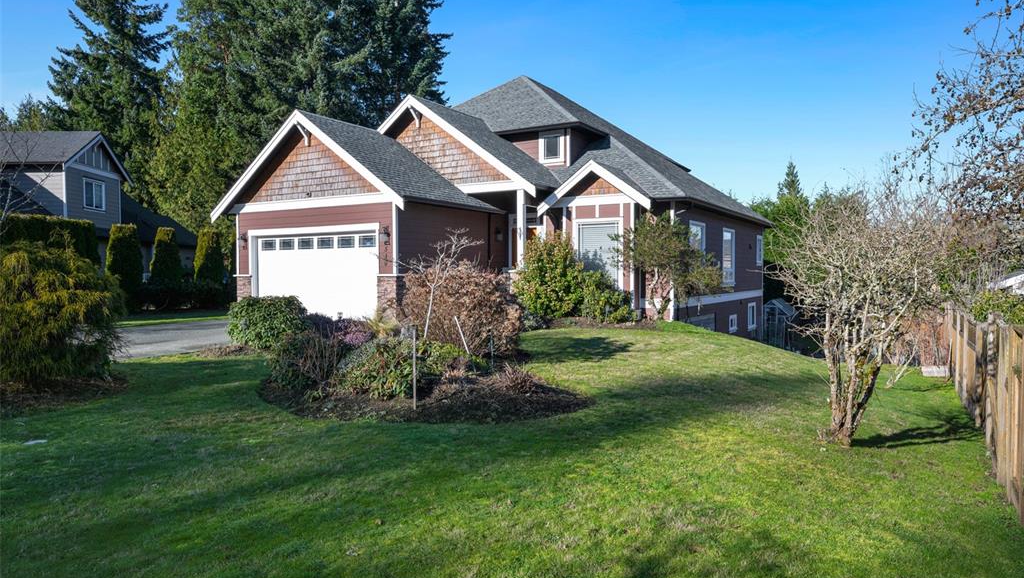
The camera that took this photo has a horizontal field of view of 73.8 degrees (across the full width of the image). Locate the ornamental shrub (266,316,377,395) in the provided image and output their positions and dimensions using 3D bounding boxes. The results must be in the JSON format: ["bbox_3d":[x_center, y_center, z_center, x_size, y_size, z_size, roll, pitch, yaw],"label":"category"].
[{"bbox_3d":[-2.416,0.765,8.718,1.350,0.900,1.200,0,1,0],"label":"ornamental shrub"}]

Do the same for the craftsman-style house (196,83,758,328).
[{"bbox_3d":[0.844,-2.716,24.251,13.100,9.400,16.800,1,1,30],"label":"craftsman-style house"}]

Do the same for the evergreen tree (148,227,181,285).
[{"bbox_3d":[-12.999,-0.754,25.590,1.180,3.120,1.200,0,1,0],"label":"evergreen tree"}]

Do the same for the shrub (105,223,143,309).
[{"bbox_3d":[-13.777,-0.729,24.190,1.220,3.130,1.220,0,1,0],"label":"shrub"}]

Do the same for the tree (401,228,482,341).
[{"bbox_3d":[-1.064,0.041,10.303,1.250,1.880,1.100,0,1,0],"label":"tree"}]

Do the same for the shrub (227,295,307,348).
[{"bbox_3d":[-4.749,0.609,13.216,1.500,1.020,1.400,0,1,0],"label":"shrub"}]

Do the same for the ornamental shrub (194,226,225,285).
[{"bbox_3d":[-12.013,-0.811,27.089,1.120,3.170,1.150,0,1,0],"label":"ornamental shrub"}]

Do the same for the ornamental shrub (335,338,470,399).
[{"bbox_3d":[-1.323,0.903,8.121,1.550,0.650,1.300,0,1,0],"label":"ornamental shrub"}]

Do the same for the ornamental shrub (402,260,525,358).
[{"bbox_3d":[-0.906,0.315,12.009,2.150,1.620,1.900,0,1,0],"label":"ornamental shrub"}]

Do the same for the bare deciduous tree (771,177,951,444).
[{"bbox_3d":[3.320,0.197,6.506,1.650,2.530,1.650,0,1,0],"label":"bare deciduous tree"}]

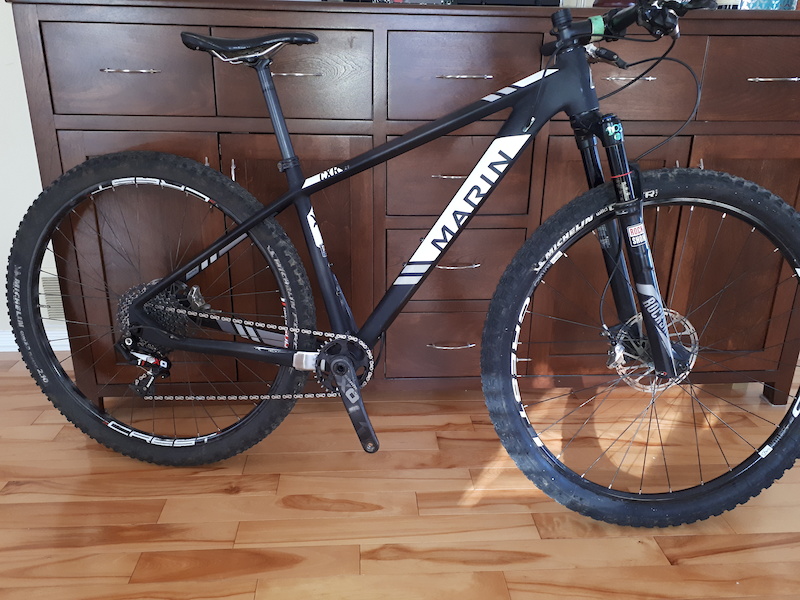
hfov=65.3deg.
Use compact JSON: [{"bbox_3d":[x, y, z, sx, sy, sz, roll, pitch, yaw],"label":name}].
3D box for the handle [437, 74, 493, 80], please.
[{"bbox_3d":[0.151,-0.515,1.441,0.133,0.011,0.029,-1,19,-4],"label":"handle"}]

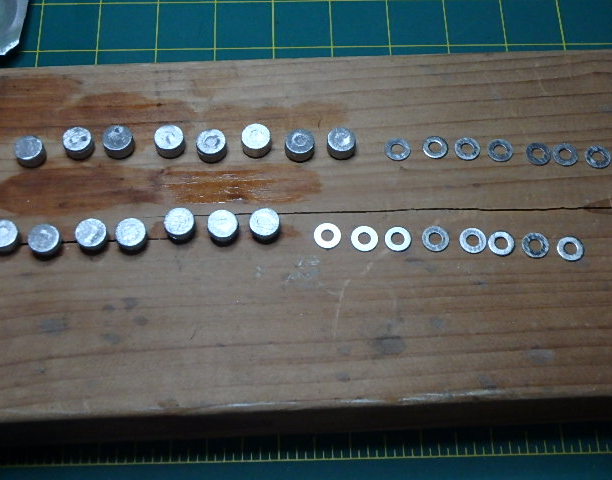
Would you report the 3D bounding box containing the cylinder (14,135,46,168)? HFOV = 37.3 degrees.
[{"bbox_3d":[-0.099,-0.032,0.325,0.010,0.006,0.010,-1,66,-1],"label":"cylinder"}]

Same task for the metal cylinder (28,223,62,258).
[{"bbox_3d":[-0.089,0.001,0.311,0.010,0.006,0.010,-1,66,-1],"label":"metal cylinder"}]

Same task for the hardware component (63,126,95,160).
[{"bbox_3d":[-0.082,-0.035,0.327,0.010,0.006,0.010,-1,66,-1],"label":"hardware component"}]

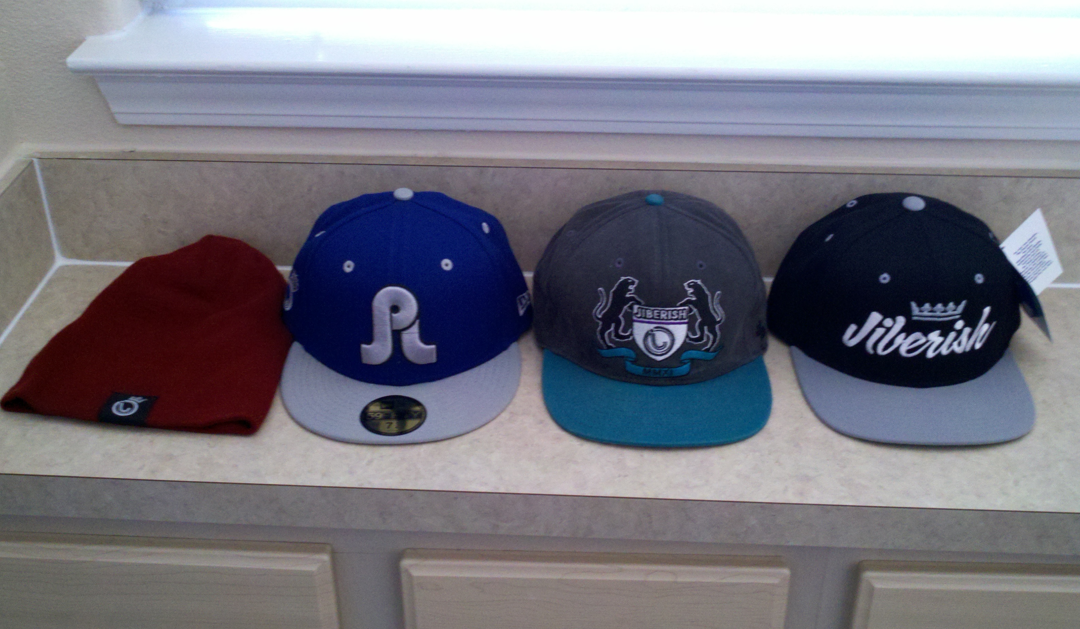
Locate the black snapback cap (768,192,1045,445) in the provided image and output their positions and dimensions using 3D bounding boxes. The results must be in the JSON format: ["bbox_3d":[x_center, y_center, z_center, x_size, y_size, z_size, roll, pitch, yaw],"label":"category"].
[{"bbox_3d":[0.266,-0.018,0.846,0.186,0.120,0.250,1,31,2],"label":"black snapback cap"}]

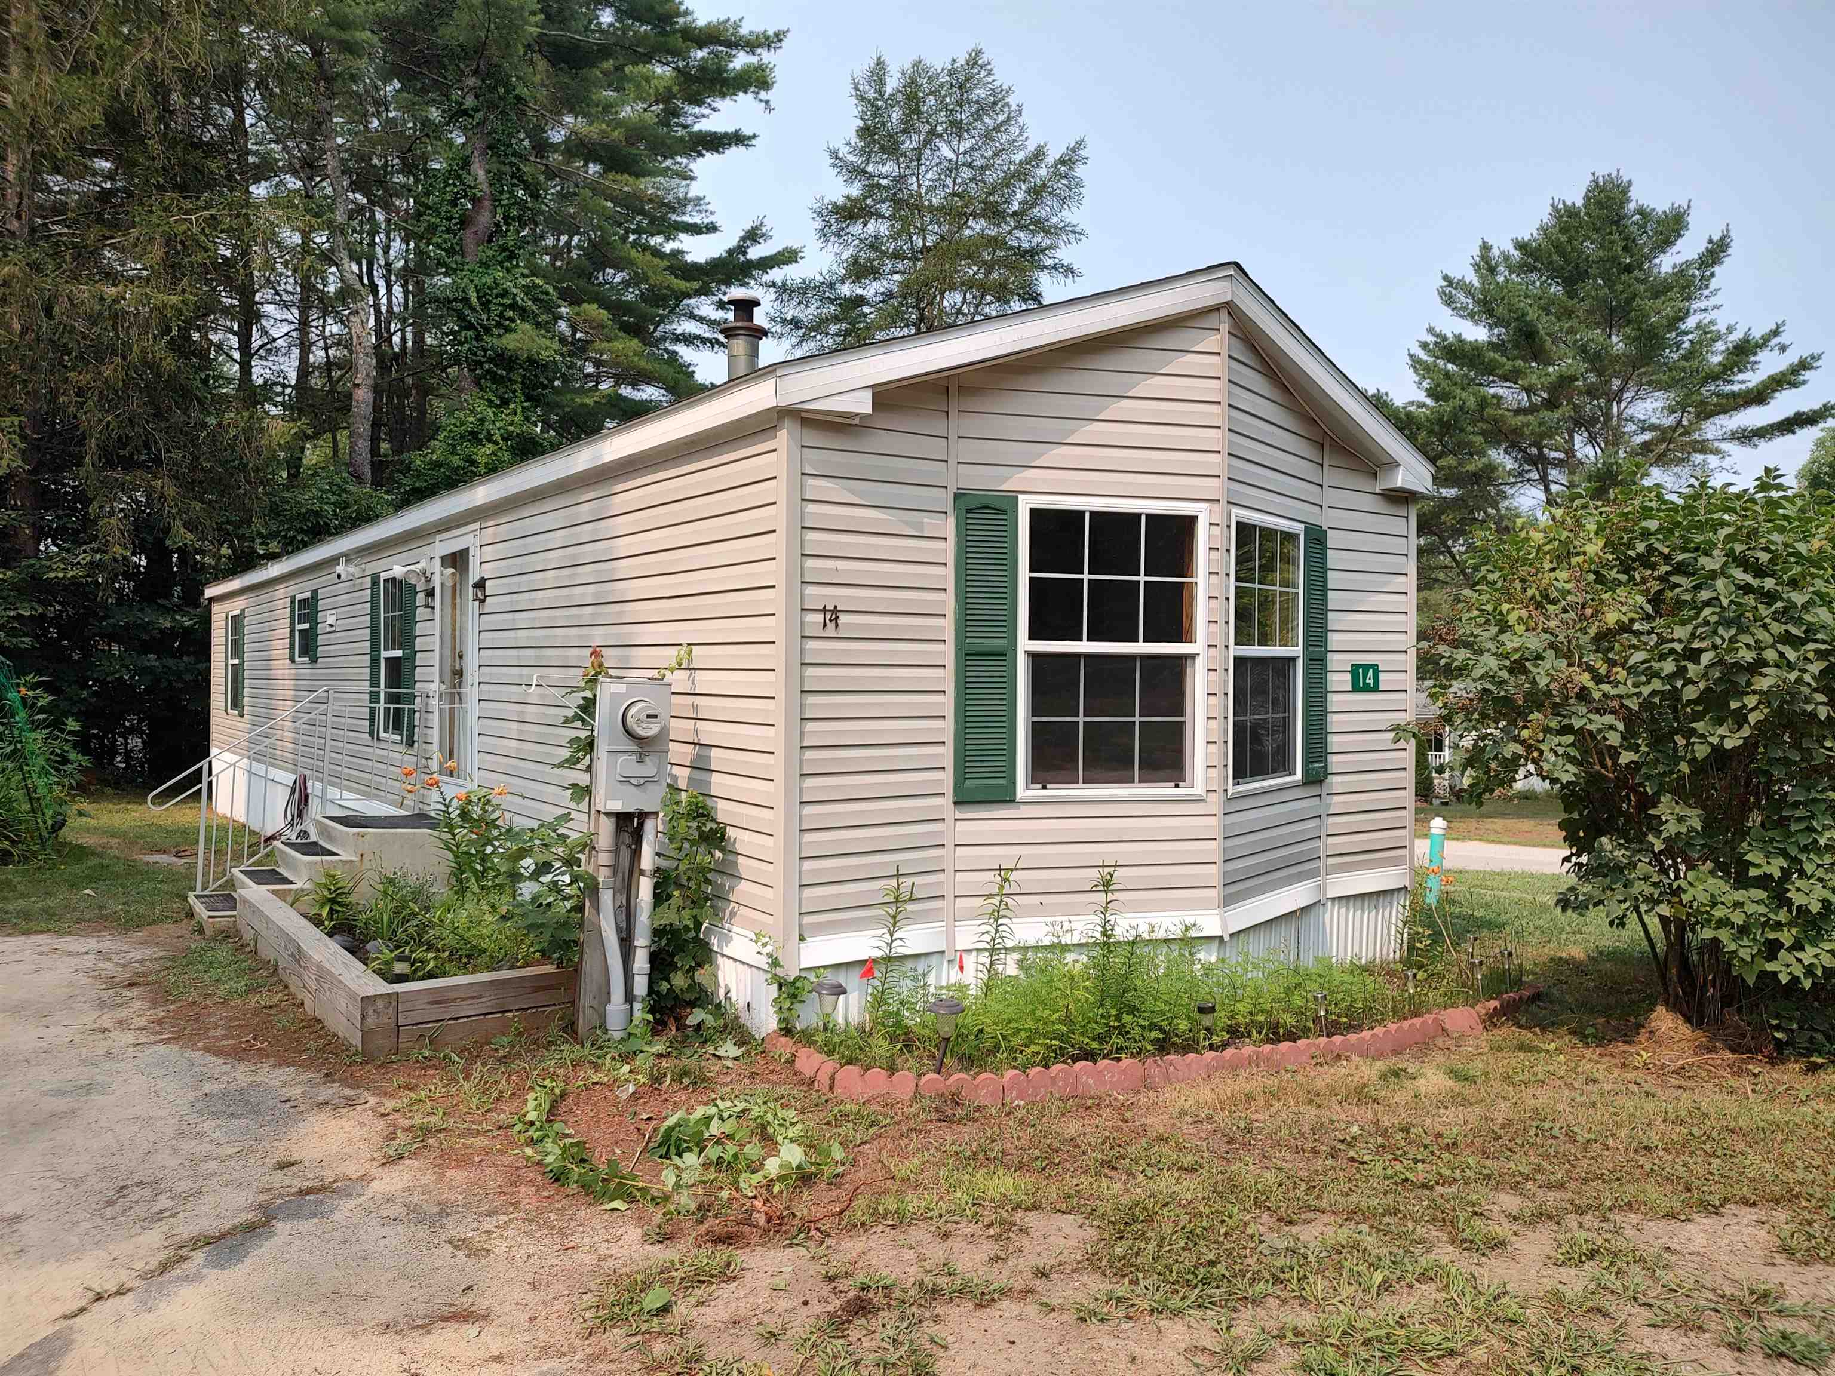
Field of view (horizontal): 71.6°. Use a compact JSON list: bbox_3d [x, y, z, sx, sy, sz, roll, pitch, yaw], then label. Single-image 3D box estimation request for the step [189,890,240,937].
[{"bbox_3d":[-4.566,1.481,8.345,0.290,0.180,0.880,0,1,-36],"label":"step"}]

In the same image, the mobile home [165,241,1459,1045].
[{"bbox_3d":[-3.699,-0.278,13.113,4.400,3.800,17.400,0,1,-35],"label":"mobile home"}]

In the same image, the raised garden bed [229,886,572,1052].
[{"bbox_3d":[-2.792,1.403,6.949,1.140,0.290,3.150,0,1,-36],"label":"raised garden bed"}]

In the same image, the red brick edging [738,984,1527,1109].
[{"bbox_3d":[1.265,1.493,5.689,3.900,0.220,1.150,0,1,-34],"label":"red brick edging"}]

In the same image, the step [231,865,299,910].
[{"bbox_3d":[-4.355,1.355,8.496,0.290,0.190,0.880,0,1,-36],"label":"step"}]

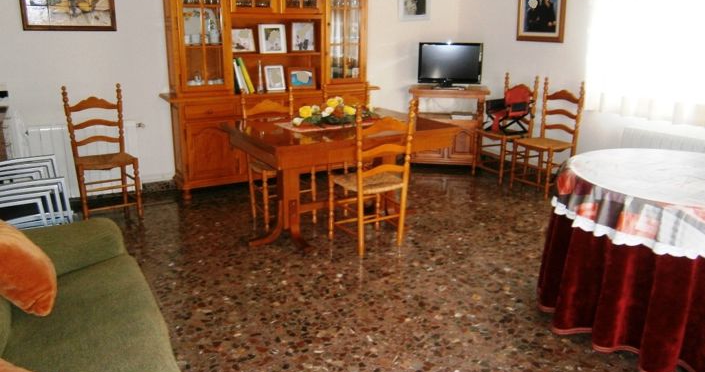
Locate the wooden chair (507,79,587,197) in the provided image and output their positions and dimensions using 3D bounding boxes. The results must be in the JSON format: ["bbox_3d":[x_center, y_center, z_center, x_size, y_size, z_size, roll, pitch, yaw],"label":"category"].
[{"bbox_3d":[1.793,-0.440,4.849,0.424,1.024,0.443,-9,19,-28],"label":"wooden chair"}]

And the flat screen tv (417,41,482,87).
[{"bbox_3d":[1.038,-1.279,5.633,0.660,0.470,0.177,4,17,11],"label":"flat screen tv"}]

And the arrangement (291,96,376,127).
[{"bbox_3d":[-0.088,-0.540,3.849,0.630,0.187,0.256,-9,19,-28],"label":"arrangement"}]

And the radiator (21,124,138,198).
[{"bbox_3d":[-2.266,-0.213,4.517,0.818,0.616,0.108,-9,19,-28],"label":"radiator"}]

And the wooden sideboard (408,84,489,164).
[{"bbox_3d":[1.036,-0.651,5.833,0.832,0.847,0.414,2,17,7],"label":"wooden sideboard"}]

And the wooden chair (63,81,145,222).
[{"bbox_3d":[-1.919,-0.248,4.107,0.438,1.024,0.424,-9,19,-28],"label":"wooden chair"}]

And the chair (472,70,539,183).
[{"bbox_3d":[1.532,-0.578,5.298,0.424,1.024,0.443,-9,19,-28],"label":"chair"}]

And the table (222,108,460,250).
[{"bbox_3d":[-0.096,-0.067,3.967,1.418,0.788,0.985,-9,19,-28],"label":"table"}]

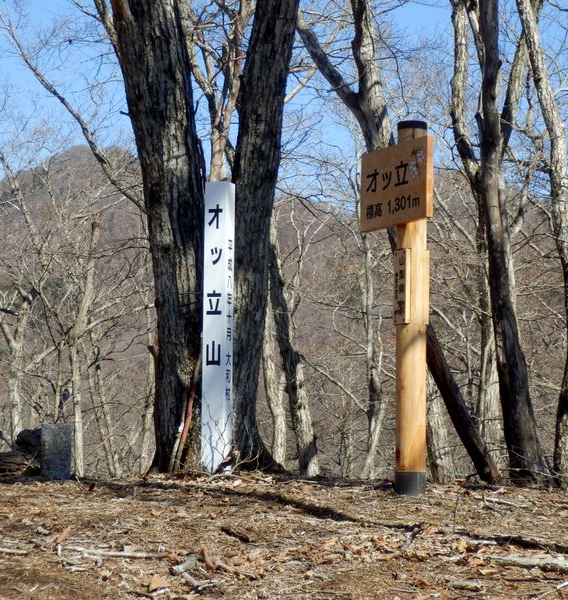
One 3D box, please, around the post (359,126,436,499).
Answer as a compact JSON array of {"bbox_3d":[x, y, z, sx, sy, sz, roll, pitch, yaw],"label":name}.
[{"bbox_3d":[0.604,0.035,9.888,0.195,1.821,0.585,3,-5,-32],"label":"post"}]

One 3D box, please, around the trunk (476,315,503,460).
[{"bbox_3d":[1.394,0.586,13.800,0.149,1.004,0.129,0,-4,0],"label":"trunk"}]

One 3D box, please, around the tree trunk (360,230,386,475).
[{"bbox_3d":[0.578,0.363,13.200,0.143,1.585,0.097,0,-4,0],"label":"tree trunk"}]

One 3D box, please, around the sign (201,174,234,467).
[{"bbox_3d":[-0.336,0.146,10.400,0.118,1.488,0.118,-1,-5,20],"label":"sign"}]

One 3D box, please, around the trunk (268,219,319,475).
[{"bbox_3d":[0.052,0.284,12.600,0.149,1.600,0.124,-7,-4,0],"label":"trunk"}]

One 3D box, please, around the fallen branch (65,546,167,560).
[{"bbox_3d":[-0.690,1.031,8.300,0.477,0.029,0.041,1,-4,25],"label":"fallen branch"}]

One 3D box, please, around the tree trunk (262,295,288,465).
[{"bbox_3d":[-0.055,0.514,13.200,0.117,1.105,0.097,-3,-4,0],"label":"tree trunk"}]

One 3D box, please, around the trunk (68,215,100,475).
[{"bbox_3d":[-1.239,0.284,12.600,0.167,1.613,0.099,0,-4,0],"label":"trunk"}]

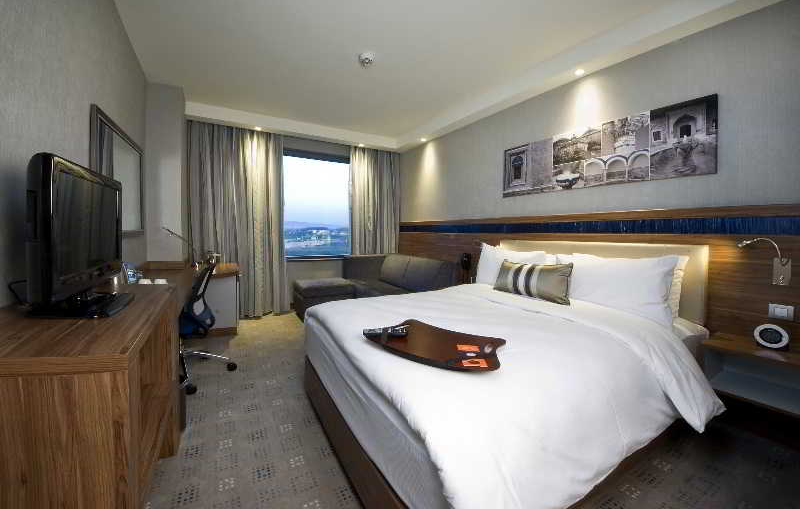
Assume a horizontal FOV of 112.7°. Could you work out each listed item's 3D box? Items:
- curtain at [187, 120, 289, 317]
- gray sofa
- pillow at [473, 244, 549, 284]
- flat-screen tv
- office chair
[{"bbox_3d":[-2.045,-0.365,3.427,1.120,2.400,0.180,-1,4,-34],"label":"curtain"},{"bbox_3d":[-0.401,0.465,3.559,1.580,0.840,1.720,-1,4,-34],"label":"gray sofa"},{"bbox_3d":[0.982,0.127,2.447,0.170,0.450,0.640,23,-9,-33],"label":"pillow"},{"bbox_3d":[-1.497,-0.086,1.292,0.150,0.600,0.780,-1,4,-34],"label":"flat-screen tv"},{"bbox_3d":[-1.614,0.491,1.995,0.620,0.890,0.620,-1,4,-34],"label":"office chair"}]

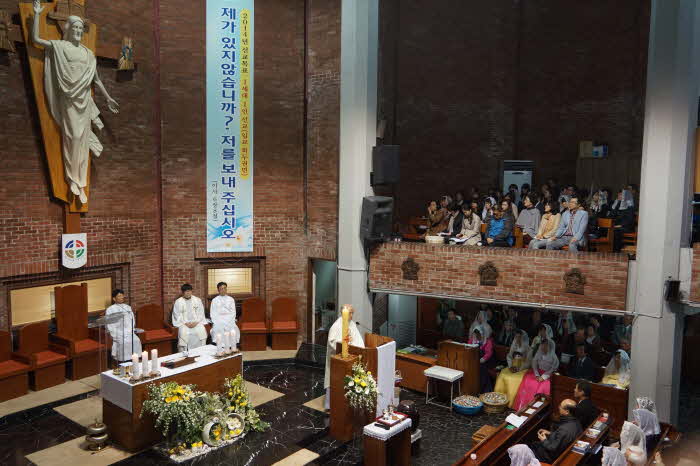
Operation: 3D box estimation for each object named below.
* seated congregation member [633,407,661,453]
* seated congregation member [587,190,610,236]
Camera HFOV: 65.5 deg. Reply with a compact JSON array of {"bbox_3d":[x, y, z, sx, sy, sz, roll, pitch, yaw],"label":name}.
[{"bbox_3d":[3.730,2.907,7.259,0.700,1.260,0.470,5,6,40],"label":"seated congregation member"},{"bbox_3d":[4.649,-0.150,10.256,0.700,1.280,0.480,-2,6,-30],"label":"seated congregation member"}]

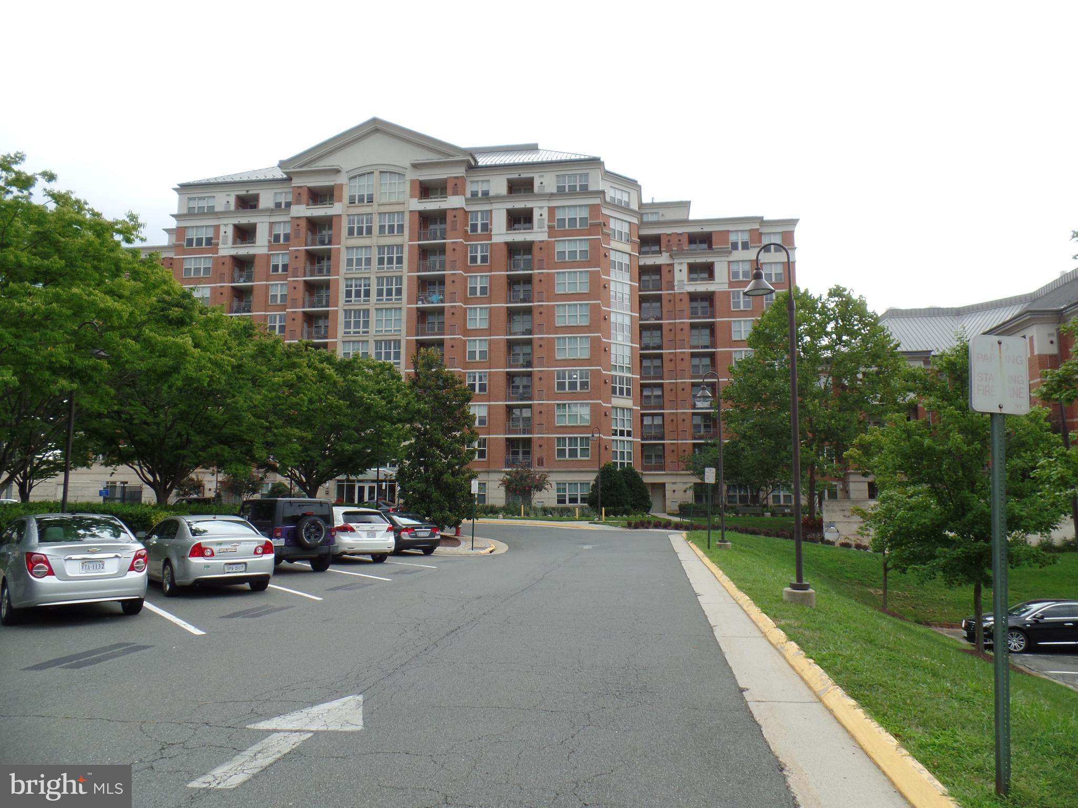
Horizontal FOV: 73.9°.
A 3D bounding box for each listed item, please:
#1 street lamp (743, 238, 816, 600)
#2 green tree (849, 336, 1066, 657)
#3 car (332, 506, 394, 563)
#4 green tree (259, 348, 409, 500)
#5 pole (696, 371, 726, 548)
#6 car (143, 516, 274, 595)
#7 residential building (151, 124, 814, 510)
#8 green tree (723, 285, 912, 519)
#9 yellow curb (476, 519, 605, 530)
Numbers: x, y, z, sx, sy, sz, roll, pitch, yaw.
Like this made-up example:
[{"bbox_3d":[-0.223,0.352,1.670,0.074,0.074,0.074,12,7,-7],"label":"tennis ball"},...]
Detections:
[{"bbox_3d":[3.734,0.237,11.245,0.935,5.642,0.500,-1,-7,9],"label":"street lamp"},{"bbox_3d":[10.678,2.232,18.265,5.517,7.860,5.300,0,-7,0],"label":"green tree"},{"bbox_3d":[-5.950,3.746,20.792,1.900,1.610,4.750,6,-9,-39],"label":"car"},{"bbox_3d":[-7.752,1.442,26.029,6.400,7.400,6.200,0,-7,0],"label":"green tree"},{"bbox_3d":[5.479,1.726,22.799,0.927,5.639,0.500,-1,-7,9],"label":"pole"},{"bbox_3d":[-6.880,3.024,14.885,1.790,1.450,4.850,5,-9,-36],"label":"car"},{"bbox_3d":[-9.053,-7.256,75.461,70.000,36.700,25.000,-1,-7,8],"label":"residential building"},{"bbox_3d":[18.104,-0.270,46.416,12.325,15.357,11.000,0,-7,0],"label":"green tree"},{"bbox_3d":[-0.117,7.051,41.528,1.000,0.180,12.088,6,-9,-39],"label":"yellow curb"}]

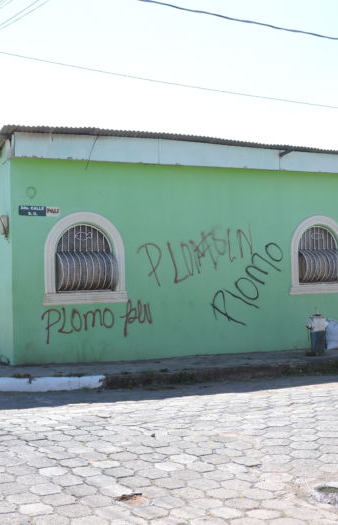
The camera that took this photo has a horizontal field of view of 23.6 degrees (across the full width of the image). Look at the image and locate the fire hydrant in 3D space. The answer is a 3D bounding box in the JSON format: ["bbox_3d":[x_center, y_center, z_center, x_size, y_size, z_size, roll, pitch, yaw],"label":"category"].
[{"bbox_3d":[2.553,1.216,13.954,0.380,0.770,0.330,-1,-1,-14],"label":"fire hydrant"}]

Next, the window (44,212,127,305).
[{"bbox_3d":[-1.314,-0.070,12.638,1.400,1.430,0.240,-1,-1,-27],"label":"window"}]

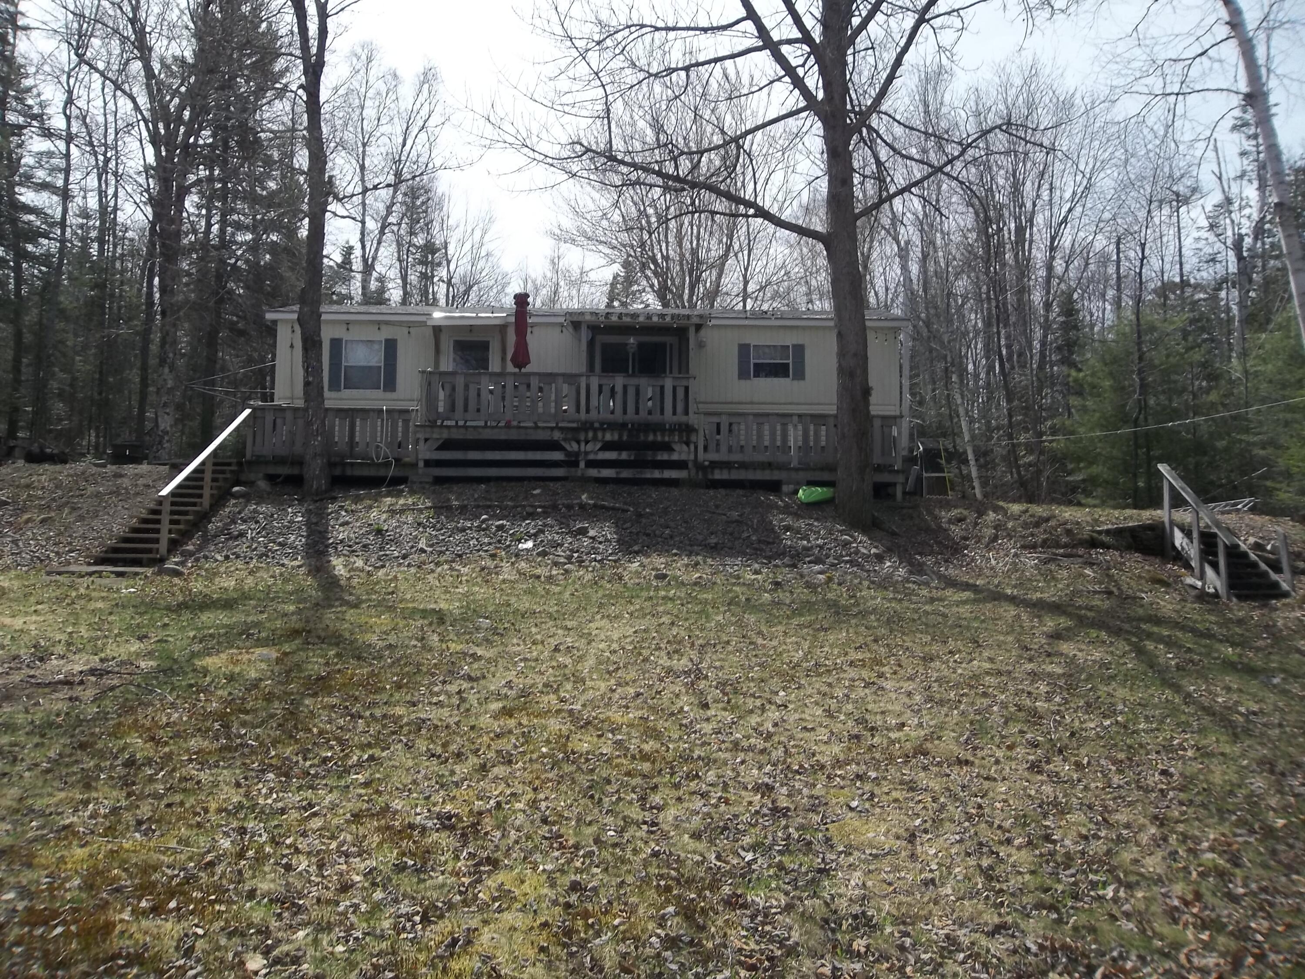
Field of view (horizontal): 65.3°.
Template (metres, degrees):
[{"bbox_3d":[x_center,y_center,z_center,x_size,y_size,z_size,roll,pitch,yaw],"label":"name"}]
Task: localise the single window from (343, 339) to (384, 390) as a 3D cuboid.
[{"bbox_3d":[-6.372,-2.752,22.447,0.915,1.155,0.090,1,-4,-1],"label":"single window"}]

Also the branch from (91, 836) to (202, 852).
[{"bbox_3d":[-2.207,1.541,4.430,0.530,0.035,0.060,-1,-4,14],"label":"branch"}]

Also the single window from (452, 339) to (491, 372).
[{"bbox_3d":[-3.824,-2.814,21.450,0.830,0.740,0.080,1,-4,-2],"label":"single window"}]

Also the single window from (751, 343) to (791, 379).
[{"bbox_3d":[2.634,-2.835,22.547,0.898,0.789,0.090,1,-4,-1],"label":"single window"}]

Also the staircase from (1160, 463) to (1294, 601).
[{"bbox_3d":[8.471,0.582,15.212,1.050,2.080,2.200,1,-4,-2],"label":"staircase"}]

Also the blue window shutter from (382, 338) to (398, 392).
[{"bbox_3d":[-5.506,-2.605,21.350,0.300,1.140,0.050,1,-4,-2],"label":"blue window shutter"}]

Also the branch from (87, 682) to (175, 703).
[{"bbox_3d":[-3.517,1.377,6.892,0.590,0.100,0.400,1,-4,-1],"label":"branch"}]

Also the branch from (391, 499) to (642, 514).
[{"bbox_3d":[-2.526,0.296,18.442,4.481,0.185,0.340,1,-4,-1],"label":"branch"}]

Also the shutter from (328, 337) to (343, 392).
[{"bbox_3d":[-6.977,-2.735,22.410,0.320,1.192,0.040,1,-4,-1],"label":"shutter"}]

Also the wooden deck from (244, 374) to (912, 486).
[{"bbox_3d":[-1.483,-1.068,20.841,12.440,2.113,3.000,1,-4,-1],"label":"wooden deck"}]

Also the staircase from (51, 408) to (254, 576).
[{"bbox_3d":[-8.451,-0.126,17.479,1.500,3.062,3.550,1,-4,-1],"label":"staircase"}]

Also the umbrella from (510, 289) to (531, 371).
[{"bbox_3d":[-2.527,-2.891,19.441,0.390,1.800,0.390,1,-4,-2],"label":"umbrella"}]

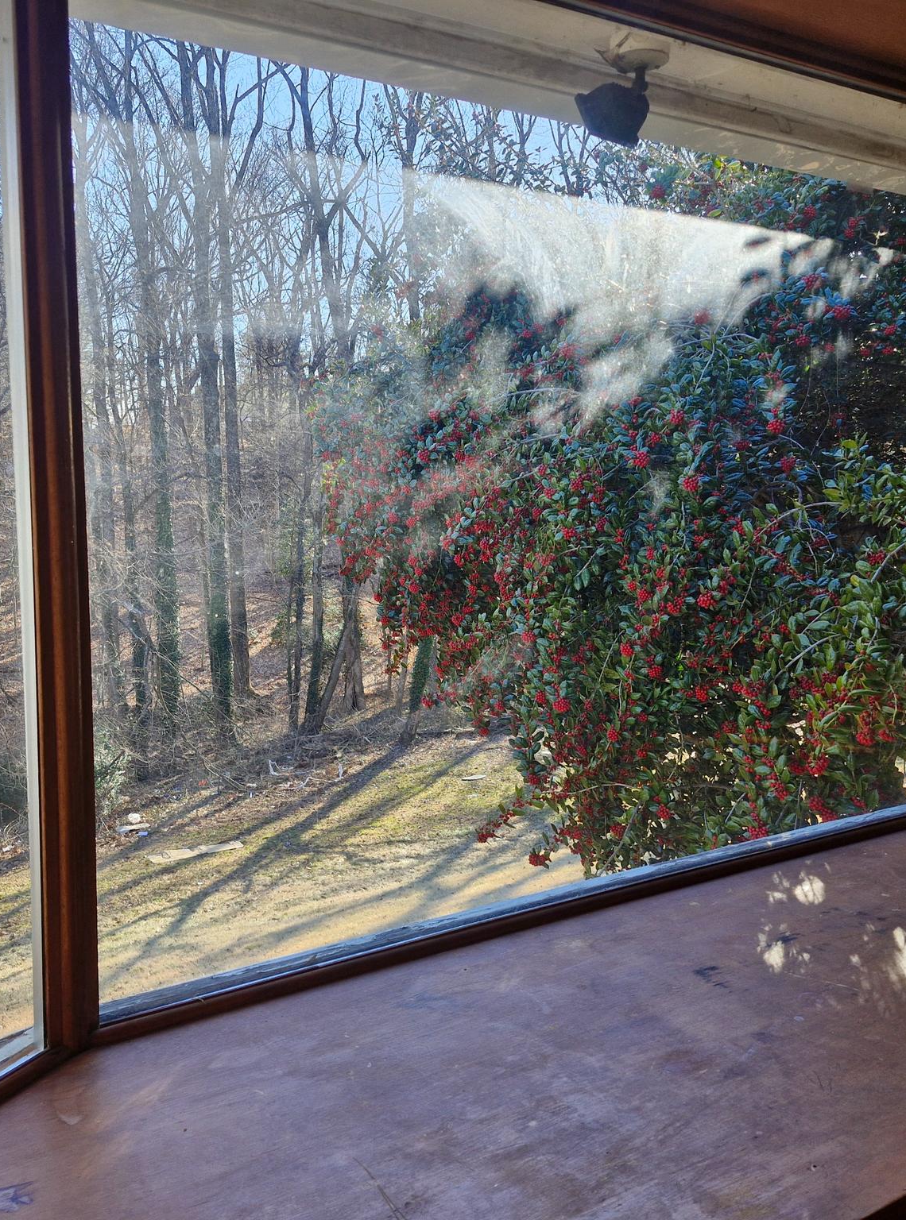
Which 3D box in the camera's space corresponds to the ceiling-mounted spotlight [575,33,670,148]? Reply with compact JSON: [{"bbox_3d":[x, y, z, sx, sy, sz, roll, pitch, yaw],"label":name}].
[{"bbox_3d":[0.324,-0.948,1.974,0.137,0.162,0.157,-5,9,-39],"label":"ceiling-mounted spotlight"}]

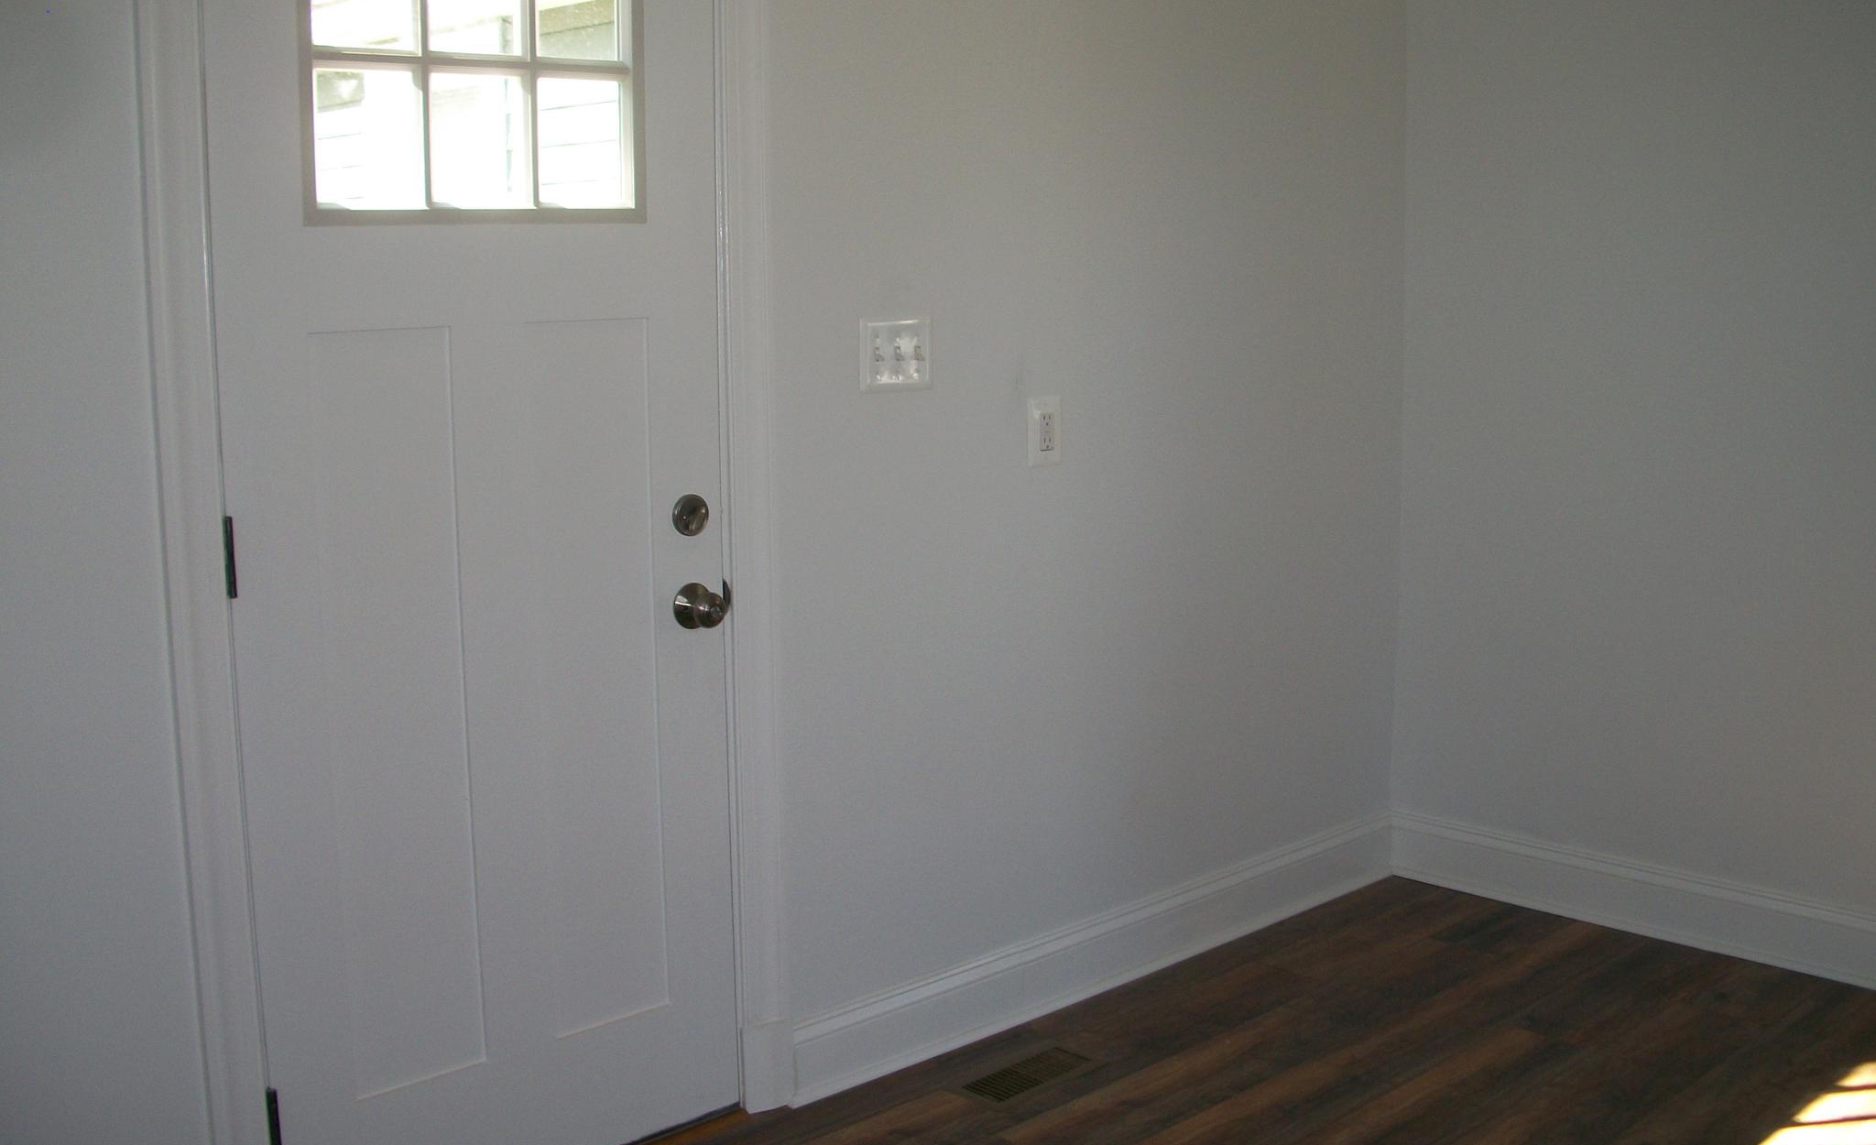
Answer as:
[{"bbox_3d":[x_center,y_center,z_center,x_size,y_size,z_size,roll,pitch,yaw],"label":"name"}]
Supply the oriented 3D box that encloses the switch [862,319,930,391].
[{"bbox_3d":[-0.067,-0.367,3.203,0.161,0.119,0.012,-8,11,-43],"label":"switch"}]

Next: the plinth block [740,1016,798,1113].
[{"bbox_3d":[-0.279,0.808,3.120,0.095,0.150,0.024,-9,12,-43],"label":"plinth block"}]

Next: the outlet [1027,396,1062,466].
[{"bbox_3d":[0.198,-0.258,3.475,0.081,0.125,0.010,-8,11,-43],"label":"outlet"}]

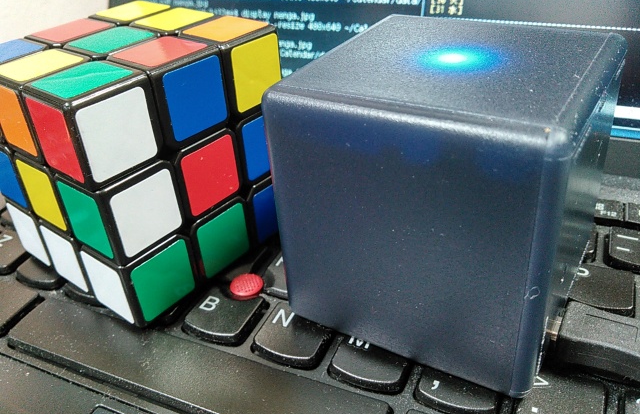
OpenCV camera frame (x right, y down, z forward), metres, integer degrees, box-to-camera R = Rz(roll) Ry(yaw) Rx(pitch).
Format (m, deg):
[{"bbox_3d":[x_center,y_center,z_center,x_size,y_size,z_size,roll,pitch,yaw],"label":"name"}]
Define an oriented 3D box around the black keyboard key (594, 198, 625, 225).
[{"bbox_3d":[0.079,0.001,0.159,0.015,0.003,0.011,9,34,24],"label":"black keyboard key"}]

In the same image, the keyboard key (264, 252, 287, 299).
[{"bbox_3d":[-0.006,0.018,0.147,0.016,0.003,0.016,9,34,24],"label":"keyboard key"}]

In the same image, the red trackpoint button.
[{"bbox_3d":[-0.019,0.021,0.143,0.008,0.003,0.008,-4,31,3],"label":"red trackpoint button"}]

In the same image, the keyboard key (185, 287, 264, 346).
[{"bbox_3d":[-0.023,0.026,0.136,0.016,0.003,0.016,9,34,24],"label":"keyboard key"}]

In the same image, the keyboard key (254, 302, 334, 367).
[{"bbox_3d":[-0.006,0.029,0.128,0.016,0.003,0.016,9,34,24],"label":"keyboard key"}]

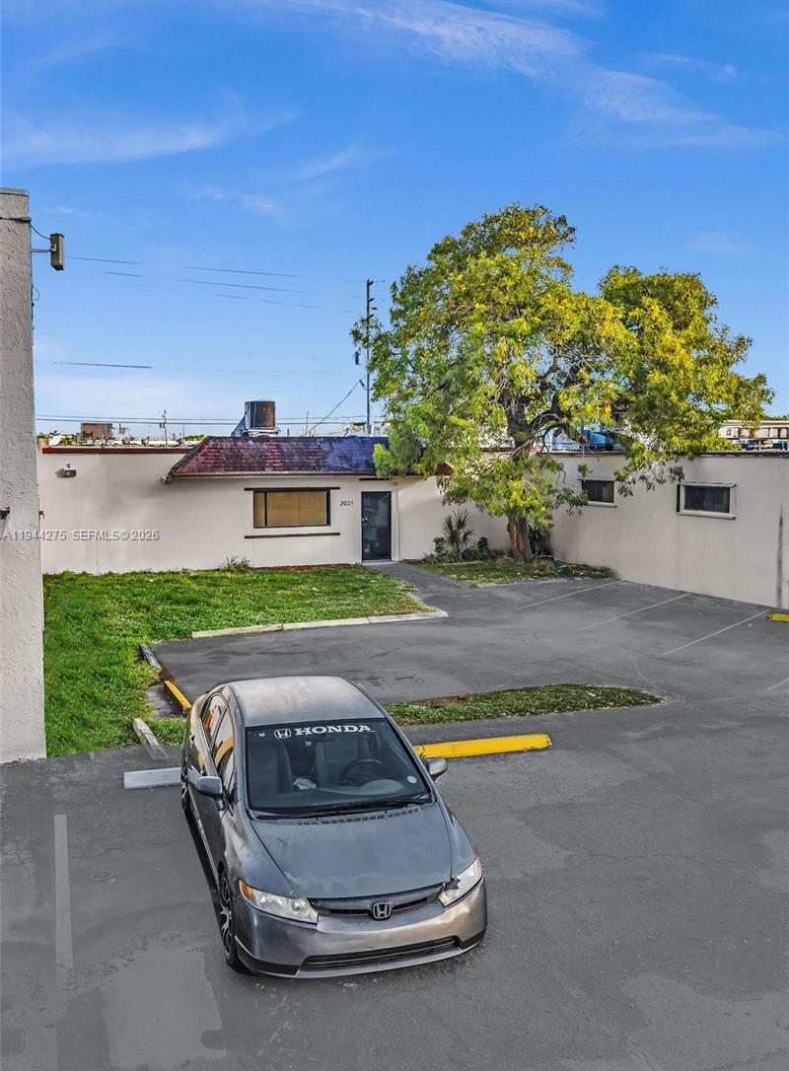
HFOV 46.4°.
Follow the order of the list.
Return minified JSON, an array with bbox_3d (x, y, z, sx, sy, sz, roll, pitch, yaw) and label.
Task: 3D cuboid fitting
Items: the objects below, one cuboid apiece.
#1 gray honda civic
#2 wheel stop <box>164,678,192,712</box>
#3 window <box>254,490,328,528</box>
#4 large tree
[{"bbox_3d":[-0.719,2.038,7.720,1.800,1.435,4.490,-1,6,-17],"label":"gray honda civic"},{"bbox_3d":[-2.957,2.224,12.544,0.160,0.130,1.600,-2,6,-24],"label":"wheel stop"},{"bbox_3d":[-3.039,-0.815,27.358,2.330,1.130,0.130,-2,6,-22],"label":"window"},{"bbox_3d":[4.631,-4.146,26.626,11.300,10.300,9.500,0,5,0],"label":"large tree"}]

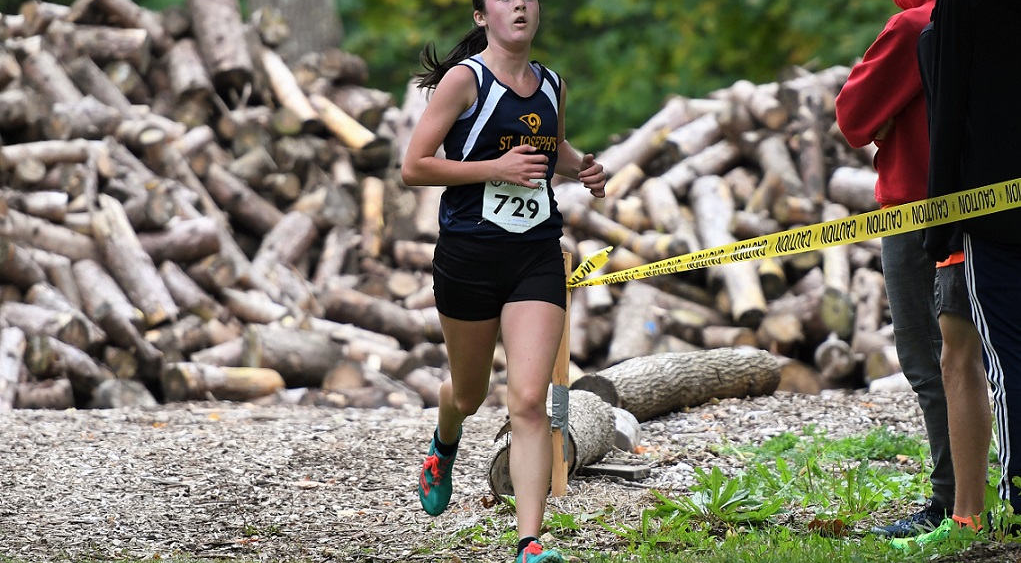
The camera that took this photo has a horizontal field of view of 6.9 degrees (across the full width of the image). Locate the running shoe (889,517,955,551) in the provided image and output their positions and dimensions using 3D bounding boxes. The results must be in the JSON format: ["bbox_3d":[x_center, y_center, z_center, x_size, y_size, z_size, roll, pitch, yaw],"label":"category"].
[{"bbox_3d":[1.151,0.687,23.100,0.275,0.110,0.100,0,2,-3],"label":"running shoe"}]

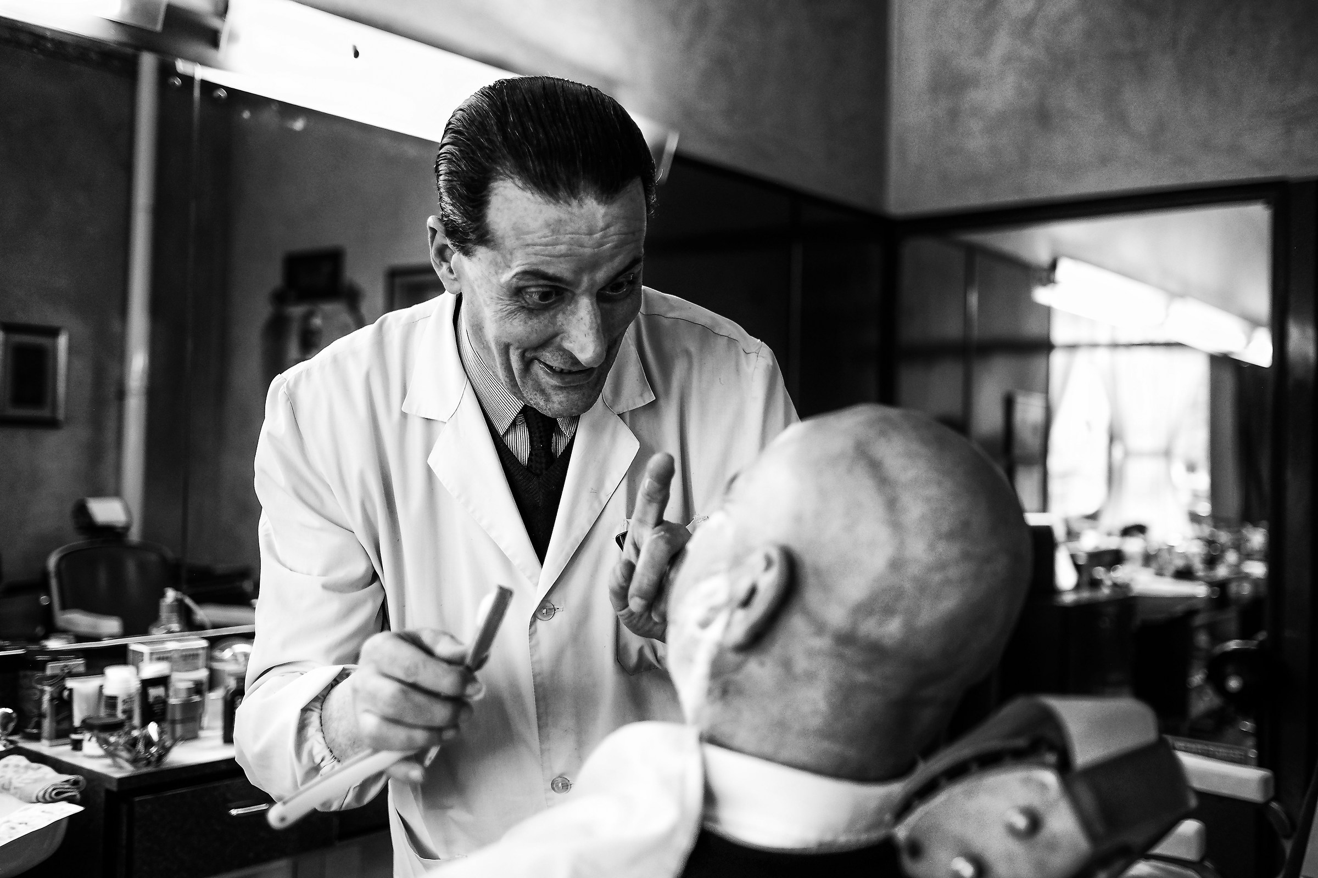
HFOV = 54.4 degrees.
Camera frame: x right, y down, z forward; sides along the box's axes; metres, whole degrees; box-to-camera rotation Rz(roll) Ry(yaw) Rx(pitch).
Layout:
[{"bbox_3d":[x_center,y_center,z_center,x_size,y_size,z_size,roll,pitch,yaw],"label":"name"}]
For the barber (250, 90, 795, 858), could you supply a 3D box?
[{"bbox_3d":[-0.110,0.530,1.200,0.540,1.680,0.560,1,0,-12],"label":"barber"}]

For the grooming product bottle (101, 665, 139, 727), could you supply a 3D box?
[{"bbox_3d":[-0.863,0.422,2.050,0.056,0.119,0.056,1,-1,40],"label":"grooming product bottle"}]

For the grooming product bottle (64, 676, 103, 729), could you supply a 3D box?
[{"bbox_3d":[-0.920,0.430,2.050,0.040,0.102,0.060,1,-1,40],"label":"grooming product bottle"}]

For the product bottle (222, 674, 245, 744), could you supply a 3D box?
[{"bbox_3d":[-0.671,0.436,2.070,0.038,0.113,0.057,1,-1,40],"label":"product bottle"}]

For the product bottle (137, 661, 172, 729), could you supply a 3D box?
[{"bbox_3d":[-0.819,0.423,2.080,0.038,0.124,0.052,1,-1,40],"label":"product bottle"}]

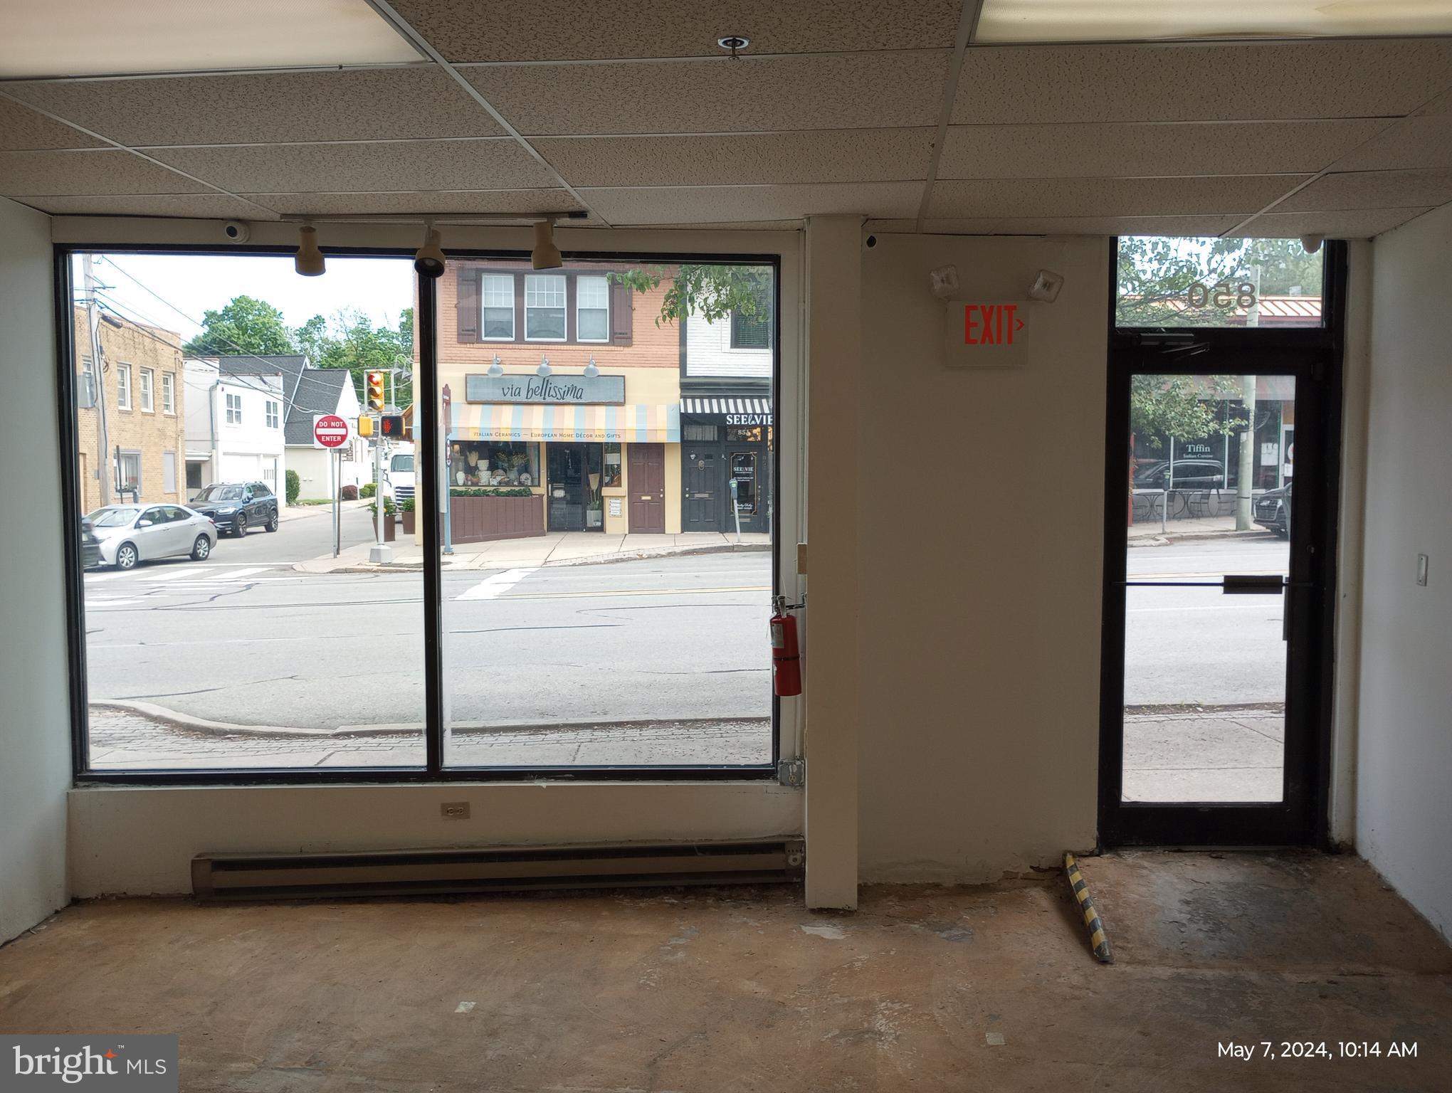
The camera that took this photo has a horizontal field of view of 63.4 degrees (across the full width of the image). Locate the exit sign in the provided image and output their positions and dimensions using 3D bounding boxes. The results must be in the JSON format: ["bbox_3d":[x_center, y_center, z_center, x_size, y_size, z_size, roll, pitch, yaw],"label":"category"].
[{"bbox_3d":[1.054,-0.855,4.740,0.330,0.258,0.070,0,3,-2],"label":"exit sign"}]

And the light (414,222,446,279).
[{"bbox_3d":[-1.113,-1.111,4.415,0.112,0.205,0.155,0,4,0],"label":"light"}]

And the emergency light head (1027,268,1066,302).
[{"bbox_3d":[1.248,-1.016,4.580,0.095,0.100,0.080,25,12,2],"label":"emergency light head"}]

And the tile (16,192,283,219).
[{"bbox_3d":[-2.172,-1.260,4.344,0.854,0.020,0.366,1,3,7],"label":"tile"}]

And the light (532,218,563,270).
[{"bbox_3d":[-0.668,-1.131,4.400,0.118,0.190,0.125,0,3,0],"label":"light"}]

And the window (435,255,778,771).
[{"bbox_3d":[-0.477,-0.120,4.760,1.384,2.090,0.070,0,3,-3],"label":"window"}]

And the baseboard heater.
[{"bbox_3d":[-0.888,1.291,4.745,2.425,0.176,0.072,0,4,-5],"label":"baseboard heater"}]

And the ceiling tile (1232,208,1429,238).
[{"bbox_3d":[2.282,-1.246,4.540,0.569,0.020,0.544,1,3,7],"label":"ceiling tile"}]

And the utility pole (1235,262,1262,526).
[{"bbox_3d":[11.847,-3.324,26.620,0.330,5.940,0.330,1,3,7],"label":"utility pole"}]

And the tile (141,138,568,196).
[{"bbox_3d":[-1.173,-1.217,3.782,1.200,0.020,0.595,1,4,7],"label":"tile"}]

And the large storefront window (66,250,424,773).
[{"bbox_3d":[-1.884,-0.119,4.671,1.350,2.060,0.060,0,4,-5],"label":"large storefront window"}]

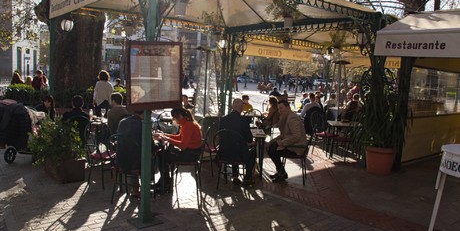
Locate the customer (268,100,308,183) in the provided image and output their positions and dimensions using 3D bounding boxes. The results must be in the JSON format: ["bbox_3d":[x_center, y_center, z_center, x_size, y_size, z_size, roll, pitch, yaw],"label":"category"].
[{"bbox_3d":[0.921,0.413,5.480,0.720,1.280,0.500,3,6,4],"label":"customer"}]

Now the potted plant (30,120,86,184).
[{"bbox_3d":[-2.561,0.471,5.181,0.820,0.860,0.750,0,7,-30],"label":"potted plant"}]

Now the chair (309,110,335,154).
[{"bbox_3d":[2.120,0.420,7.832,0.500,0.900,0.440,5,7,15],"label":"chair"}]

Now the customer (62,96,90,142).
[{"bbox_3d":[-2.491,0.272,5.600,0.500,1.230,0.750,2,6,-3],"label":"customer"}]

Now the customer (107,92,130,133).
[{"bbox_3d":[-1.787,0.296,5.489,0.500,1.320,0.750,-1,7,-35],"label":"customer"}]

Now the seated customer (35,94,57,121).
[{"bbox_3d":[-3.270,0.213,6.150,0.480,1.160,0.700,-2,7,-34],"label":"seated customer"}]

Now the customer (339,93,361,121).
[{"bbox_3d":[3.136,0.151,8.852,0.500,1.320,0.750,2,7,-15],"label":"customer"}]

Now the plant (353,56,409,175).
[{"bbox_3d":[2.735,-0.007,6.422,0.950,2.130,0.850,6,7,20],"label":"plant"}]

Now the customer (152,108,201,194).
[{"bbox_3d":[-0.708,0.480,4.700,0.780,1.170,0.450,3,6,1],"label":"customer"}]

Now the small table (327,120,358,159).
[{"bbox_3d":[2.553,0.546,7.693,0.700,0.730,0.700,4,6,8],"label":"small table"}]

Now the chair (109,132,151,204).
[{"bbox_3d":[-1.274,0.644,4.517,0.480,0.880,0.530,4,6,14],"label":"chair"}]

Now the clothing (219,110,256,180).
[{"bbox_3d":[0.114,0.468,5.250,0.520,1.050,0.620,4,6,12],"label":"clothing"}]

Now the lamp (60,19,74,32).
[{"bbox_3d":[-3.061,-1.695,6.500,0.270,0.280,0.270,-3,8,-41],"label":"lamp"}]

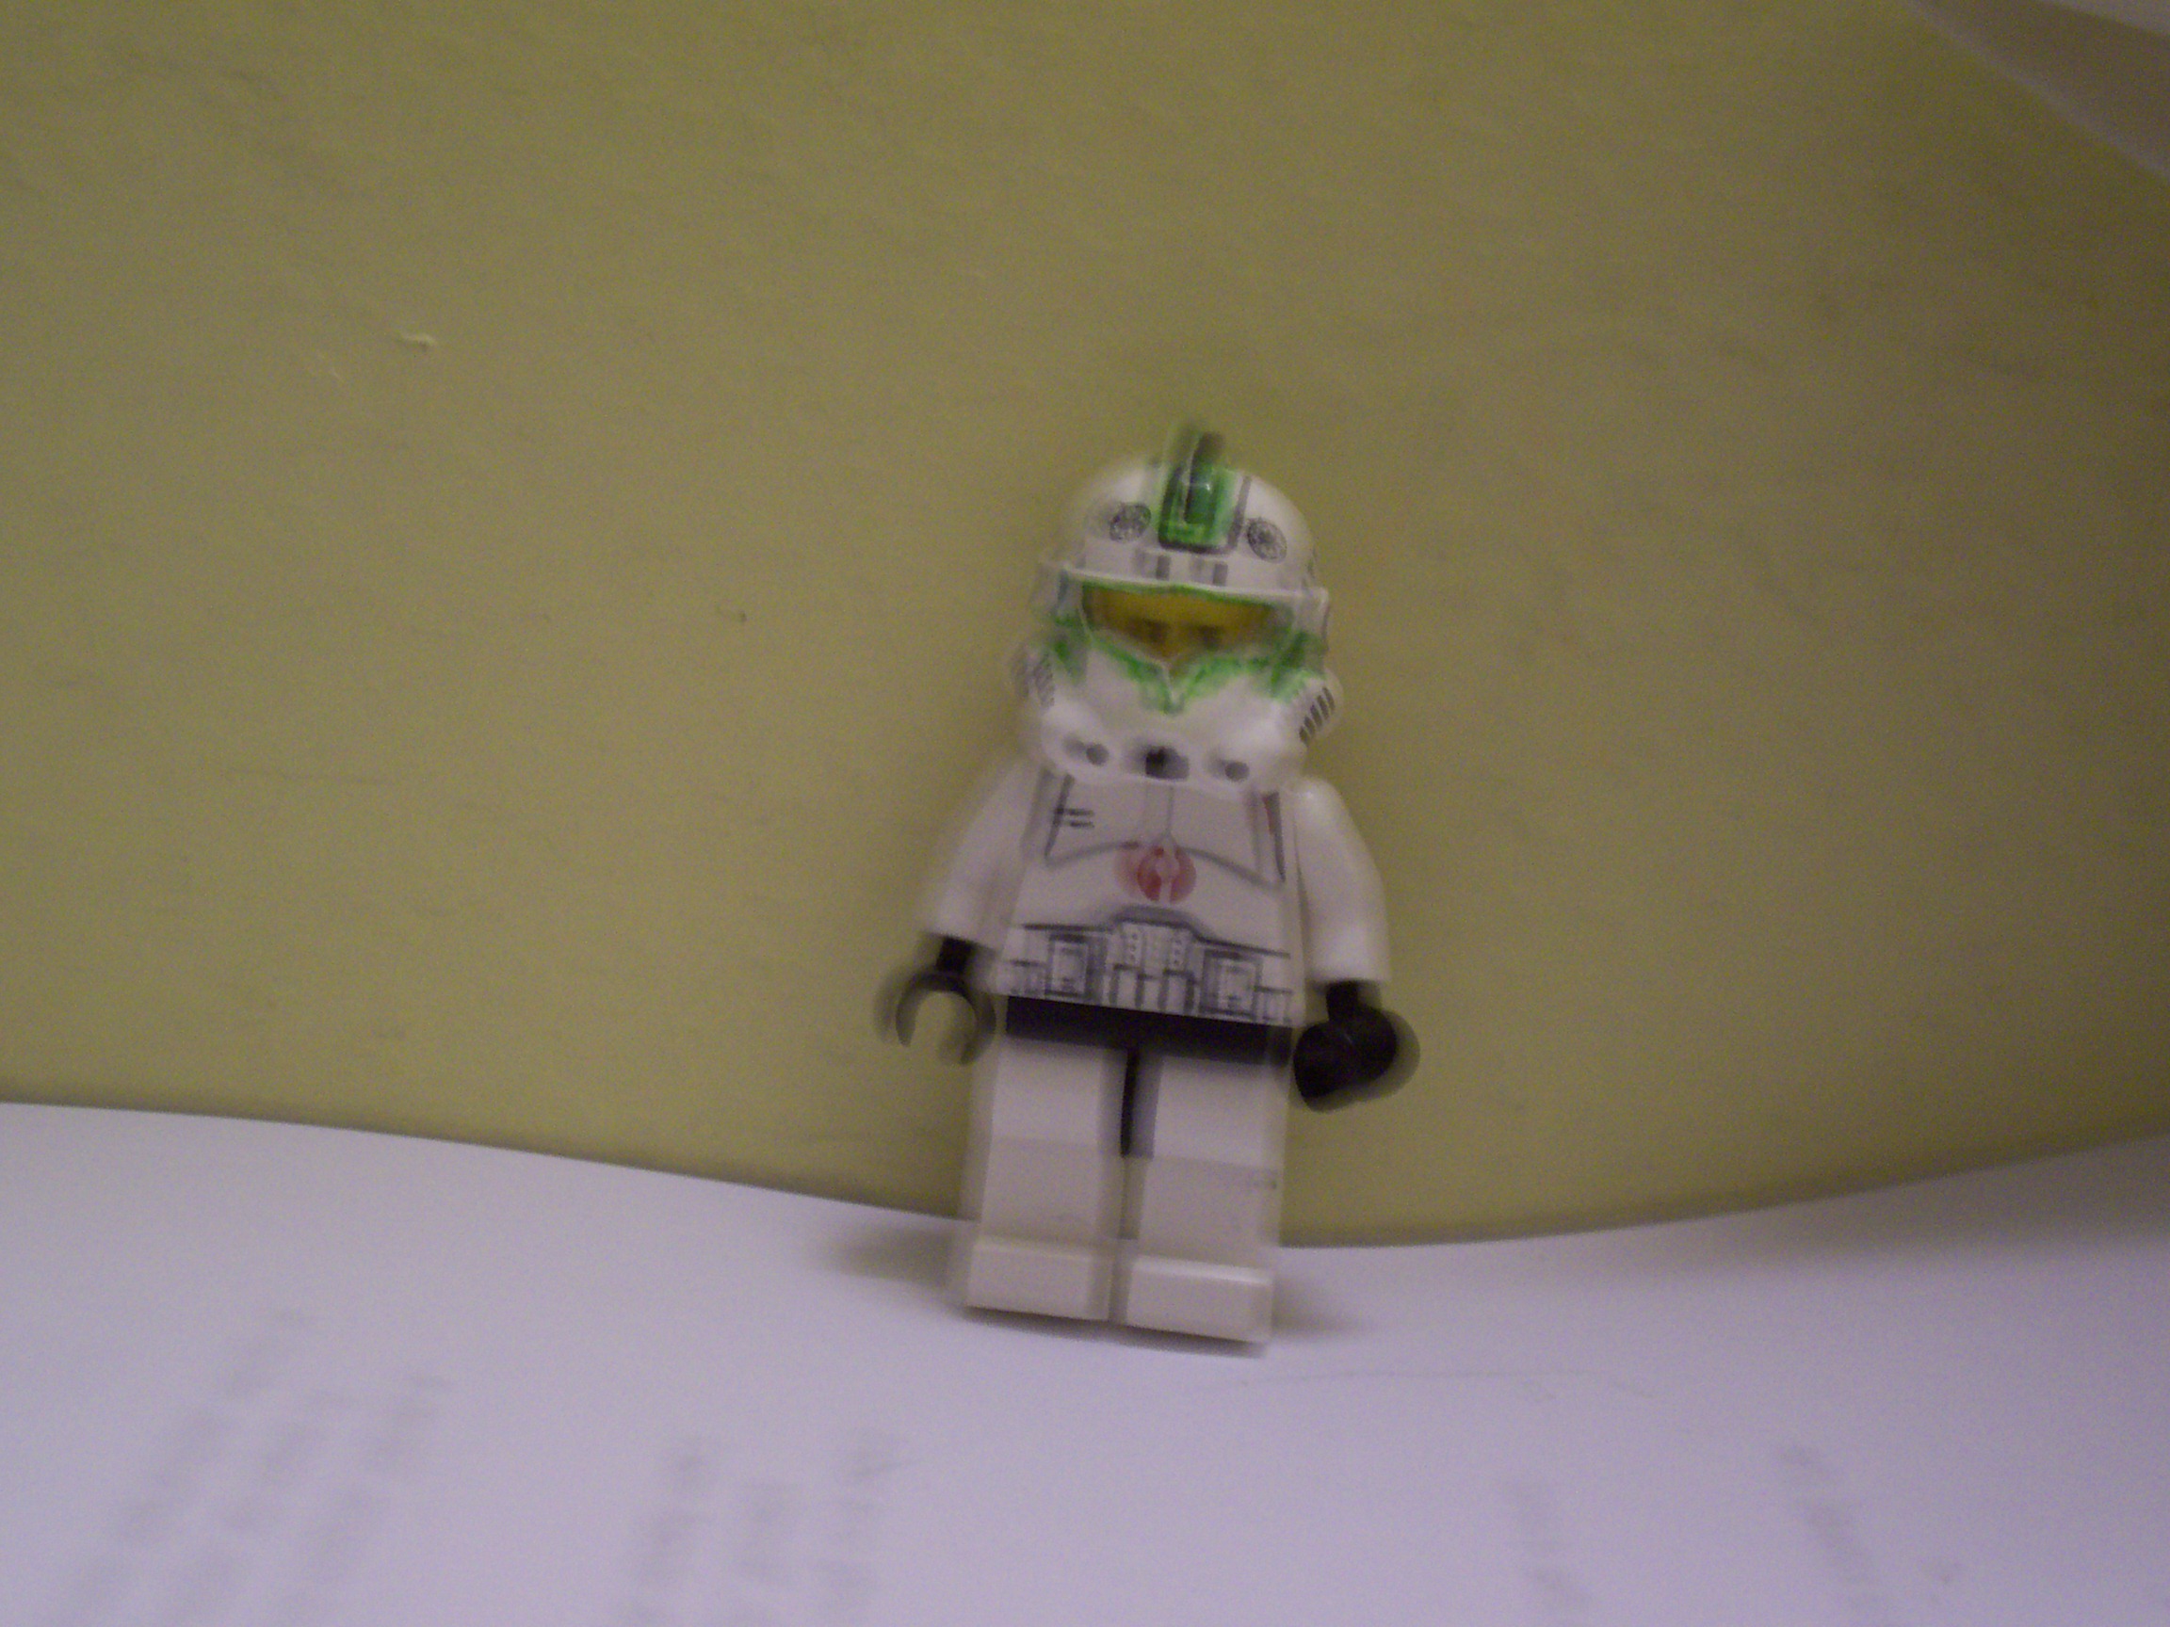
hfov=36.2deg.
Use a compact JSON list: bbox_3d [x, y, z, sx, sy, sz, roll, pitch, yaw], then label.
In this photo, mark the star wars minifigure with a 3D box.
[{"bbox_3d":[0.004,0.003,0.172,0.027,0.045,0.015,6,8,0],"label":"star wars minifigure"}]

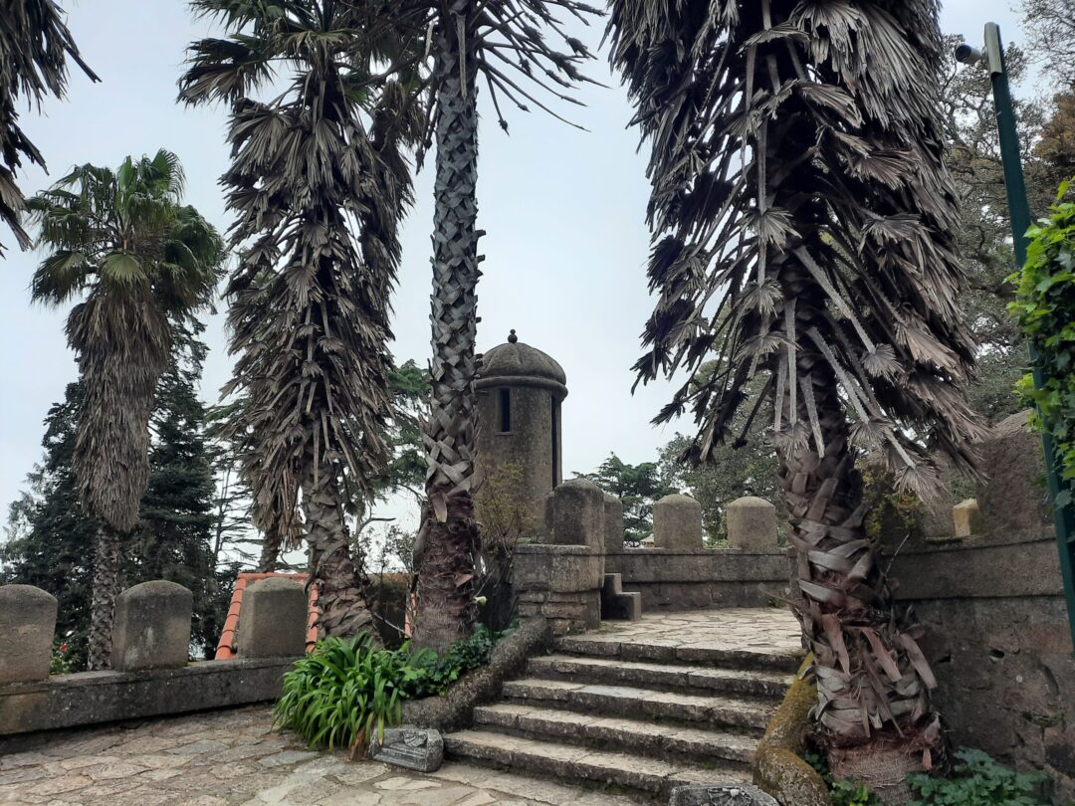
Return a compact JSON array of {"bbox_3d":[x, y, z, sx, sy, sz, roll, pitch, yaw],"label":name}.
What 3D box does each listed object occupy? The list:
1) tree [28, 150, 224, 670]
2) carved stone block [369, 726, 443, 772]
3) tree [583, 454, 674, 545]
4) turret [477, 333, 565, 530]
[{"bbox_3d":[-7.250,0.099,13.228,3.400,9.400,3.400,6,-13,-29],"label":"tree"},{"bbox_3d":[-0.965,2.618,5.940,0.600,0.250,0.200,-10,-14,41],"label":"carved stone block"},{"bbox_3d":[3.200,4.458,27.659,3.700,5.300,3.700,0,-11,0],"label":"tree"},{"bbox_3d":[-0.400,0.622,12.107,1.700,3.600,1.700,-2,-11,11],"label":"turret"}]

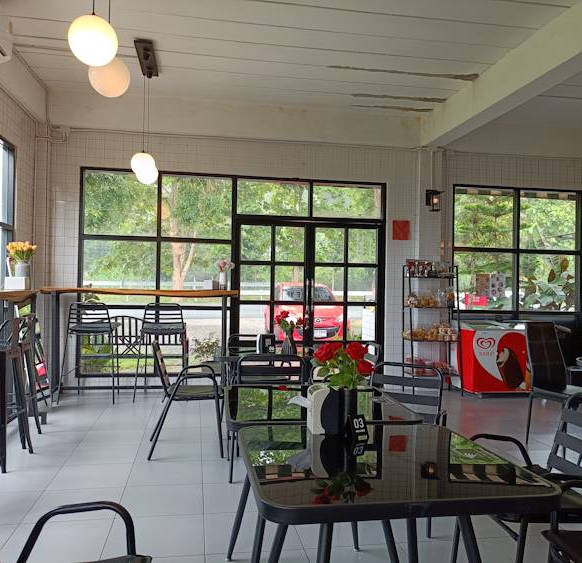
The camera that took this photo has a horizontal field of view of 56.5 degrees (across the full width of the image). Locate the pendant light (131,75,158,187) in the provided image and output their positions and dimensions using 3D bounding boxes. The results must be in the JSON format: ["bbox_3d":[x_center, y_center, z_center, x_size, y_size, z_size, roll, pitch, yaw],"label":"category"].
[{"bbox_3d":[-1.450,-1.568,5.440,0.248,1.145,0.661,1,-1,-10],"label":"pendant light"}]

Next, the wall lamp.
[{"bbox_3d":[1.742,-0.990,6.622,0.147,0.283,0.224,1,-1,-10],"label":"wall lamp"}]

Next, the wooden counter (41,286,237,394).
[{"bbox_3d":[-1.546,0.661,5.712,1.938,1.158,0.510,1,0,-10],"label":"wooden counter"}]

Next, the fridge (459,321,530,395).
[{"bbox_3d":[2.343,0.871,6.272,0.791,0.838,0.625,1,-1,-10],"label":"fridge"}]

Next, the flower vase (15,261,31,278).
[{"bbox_3d":[-2.274,-0.055,4.594,0.138,0.255,0.138,1,0,-10],"label":"flower vase"}]

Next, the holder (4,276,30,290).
[{"bbox_3d":[-2.291,0.020,4.549,0.162,0.111,0.153,1,-1,-10],"label":"holder"}]

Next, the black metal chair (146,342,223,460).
[{"bbox_3d":[-0.755,0.823,3.934,0.543,0.791,0.507,1,-1,-10],"label":"black metal chair"}]

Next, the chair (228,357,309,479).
[{"bbox_3d":[-0.174,0.848,3.631,0.541,0.796,0.551,1,0,-10],"label":"chair"}]

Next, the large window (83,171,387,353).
[{"bbox_3d":[-0.586,-0.038,6.214,3.499,2.326,0.102,1,0,-10],"label":"large window"}]

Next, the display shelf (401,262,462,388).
[{"bbox_3d":[1.633,0.557,6.257,0.602,1.469,0.316,1,0,-4],"label":"display shelf"}]

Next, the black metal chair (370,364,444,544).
[{"bbox_3d":[0.542,0.829,2.856,0.507,0.791,0.543,1,-1,23],"label":"black metal chair"}]

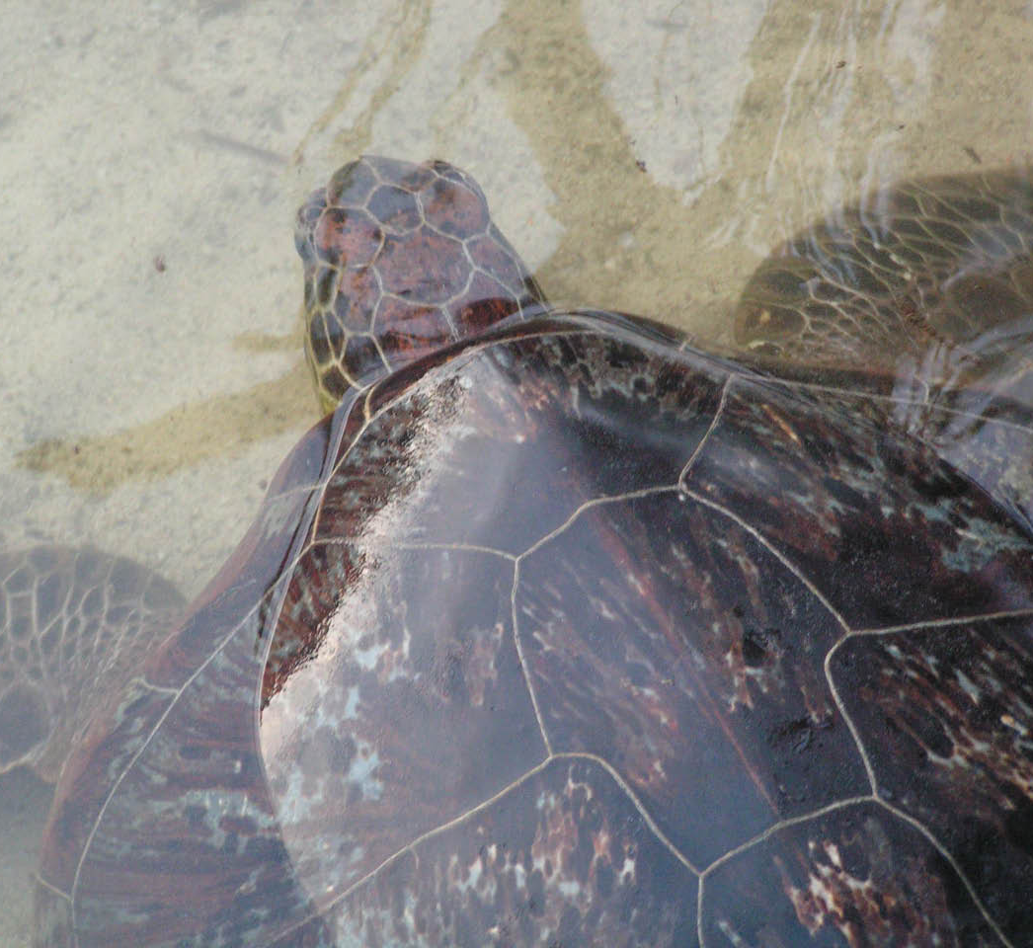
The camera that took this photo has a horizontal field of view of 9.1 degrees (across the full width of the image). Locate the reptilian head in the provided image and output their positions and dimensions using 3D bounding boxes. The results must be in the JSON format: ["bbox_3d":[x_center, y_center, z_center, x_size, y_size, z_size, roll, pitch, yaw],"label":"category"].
[{"bbox_3d":[-0.057,-0.108,3.780,0.132,0.110,0.165,-17,52,-11],"label":"reptilian head"}]

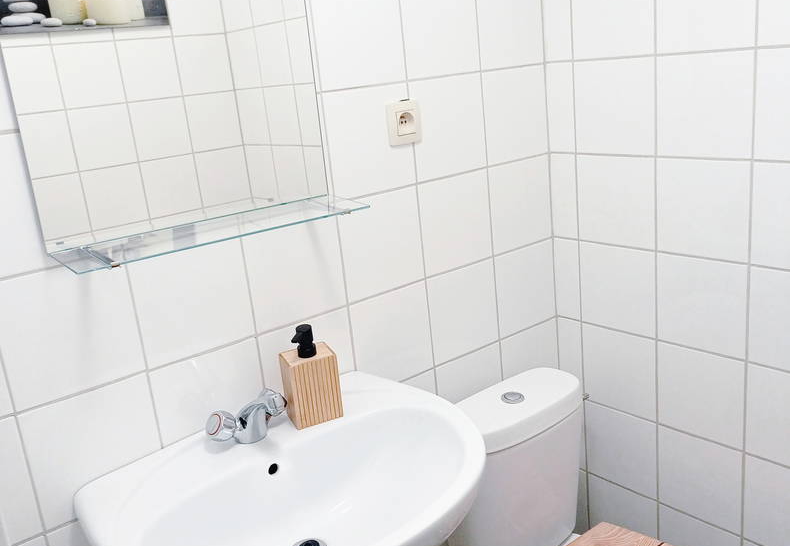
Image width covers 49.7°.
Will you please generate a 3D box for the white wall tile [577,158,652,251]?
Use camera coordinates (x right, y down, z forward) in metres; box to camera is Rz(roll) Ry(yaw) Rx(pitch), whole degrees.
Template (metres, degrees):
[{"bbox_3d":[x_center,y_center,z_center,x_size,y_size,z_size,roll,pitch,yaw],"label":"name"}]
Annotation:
[{"bbox_3d":[0.479,-0.156,1.843,0.010,0.196,0.196,-18,19,-37],"label":"white wall tile"}]

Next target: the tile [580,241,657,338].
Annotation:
[{"bbox_3d":[0.498,0.035,1.895,0.010,0.196,0.196,-18,19,-37],"label":"tile"}]

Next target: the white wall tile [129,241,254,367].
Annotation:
[{"bbox_3d":[-0.335,0.038,1.415,0.201,0.195,0.010,-18,20,-37],"label":"white wall tile"}]

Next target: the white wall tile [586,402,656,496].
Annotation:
[{"bbox_3d":[0.532,0.414,1.998,0.010,0.195,0.199,-18,20,-37],"label":"white wall tile"}]

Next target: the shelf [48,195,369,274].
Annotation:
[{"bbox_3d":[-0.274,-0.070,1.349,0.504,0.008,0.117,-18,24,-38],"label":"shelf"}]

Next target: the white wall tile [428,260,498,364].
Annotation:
[{"bbox_3d":[0.146,0.083,1.847,0.199,0.196,0.010,-18,19,-37],"label":"white wall tile"}]

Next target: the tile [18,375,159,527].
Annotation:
[{"bbox_3d":[-0.474,0.279,1.359,0.199,0.196,0.010,-18,19,-37],"label":"tile"}]

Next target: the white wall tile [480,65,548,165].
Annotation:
[{"bbox_3d":[0.263,-0.348,1.864,0.197,0.196,0.010,-18,19,-37],"label":"white wall tile"}]

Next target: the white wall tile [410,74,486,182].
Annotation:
[{"bbox_3d":[0.111,-0.299,1.737,0.200,0.197,0.008,-18,20,-38],"label":"white wall tile"}]

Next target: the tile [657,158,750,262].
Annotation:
[{"bbox_3d":[0.610,-0.127,1.693,0.010,0.196,0.196,-18,19,-37],"label":"tile"}]

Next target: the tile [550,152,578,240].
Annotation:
[{"bbox_3d":[0.389,-0.176,1.947,0.010,0.196,0.074,-18,19,-37],"label":"tile"}]

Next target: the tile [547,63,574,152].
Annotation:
[{"bbox_3d":[0.371,-0.366,1.890,0.010,0.195,0.071,-18,20,-37],"label":"tile"}]

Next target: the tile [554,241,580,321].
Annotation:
[{"bbox_3d":[0.408,0.015,1.999,0.010,0.196,0.074,-18,19,-37],"label":"tile"}]

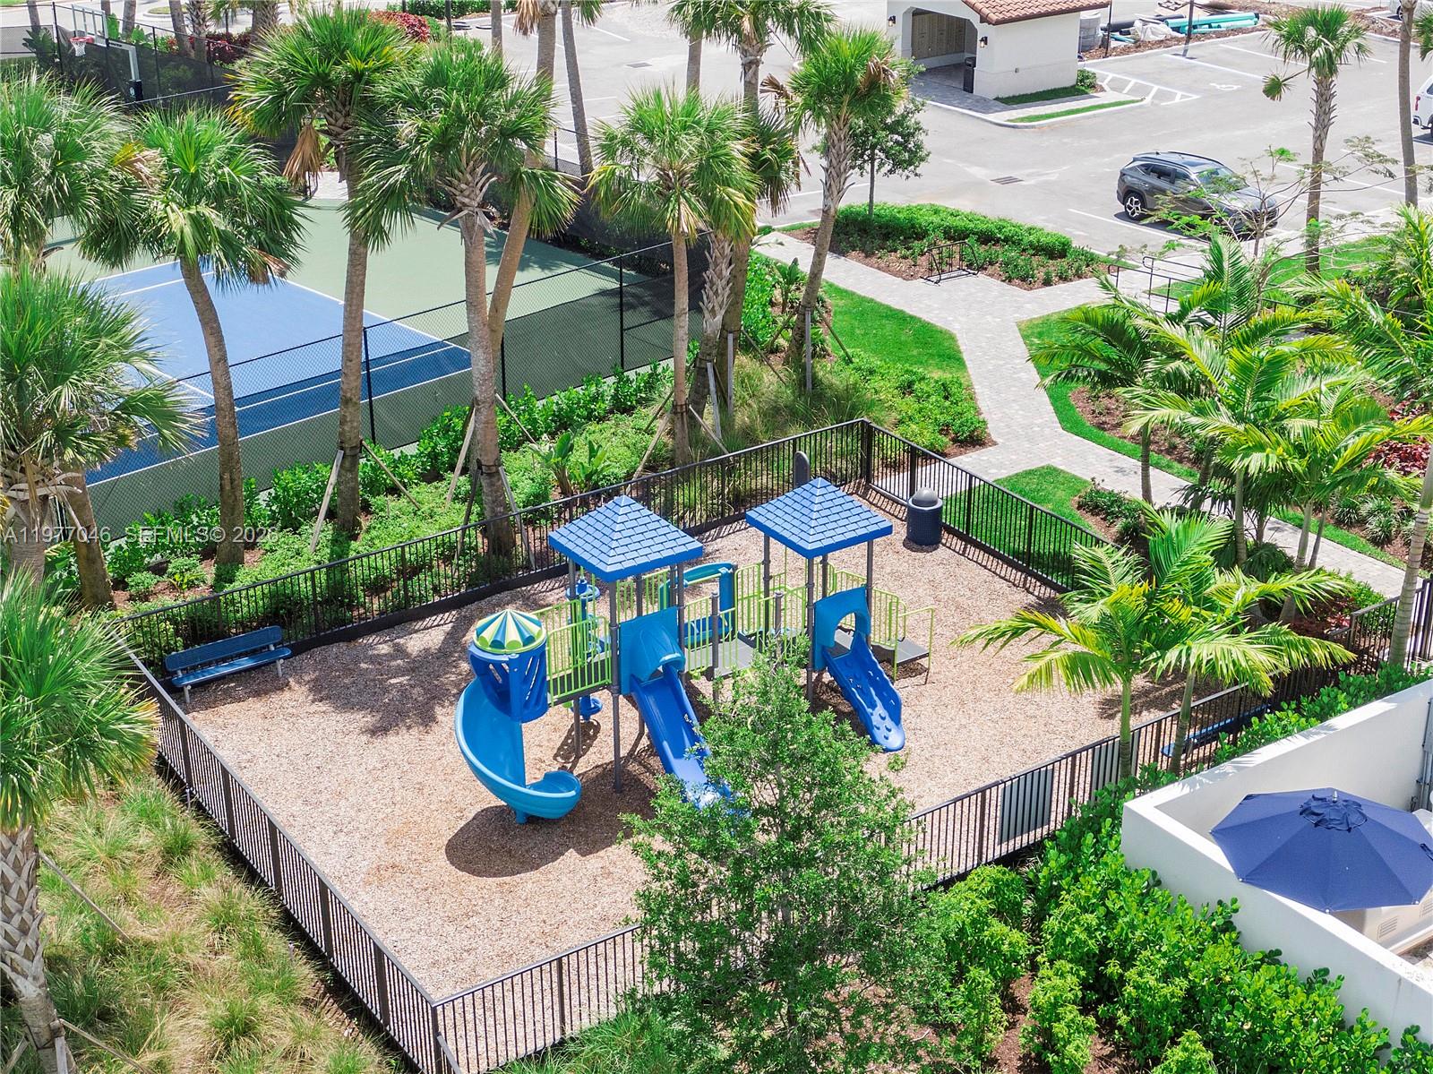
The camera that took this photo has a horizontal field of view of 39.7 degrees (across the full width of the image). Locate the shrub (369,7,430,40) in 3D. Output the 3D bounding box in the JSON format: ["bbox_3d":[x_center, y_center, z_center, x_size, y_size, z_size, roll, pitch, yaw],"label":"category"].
[{"bbox_3d":[-11.513,-18.906,73.298,2.200,1.200,1.600,0,25,0],"label":"shrub"}]

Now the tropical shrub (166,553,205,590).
[{"bbox_3d":[-8.732,0.512,32.925,0.740,0.520,0.700,0,25,0],"label":"tropical shrub"}]

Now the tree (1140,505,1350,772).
[{"bbox_3d":[6.700,1.683,25.807,2.750,4.050,2.750,0,25,0],"label":"tree"}]

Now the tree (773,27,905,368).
[{"bbox_3d":[2.422,-6.756,40.703,2.700,7.100,2.600,0,25,0],"label":"tree"}]

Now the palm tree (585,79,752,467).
[{"bbox_3d":[-0.765,-4.526,36.010,2.950,7.050,2.950,0,25,0],"label":"palm tree"}]

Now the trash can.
[{"bbox_3d":[3.579,-0.401,33.914,0.590,0.970,0.590,0,25,0],"label":"trash can"}]

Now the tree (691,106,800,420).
[{"bbox_3d":[0.577,-5.081,37.866,2.150,6.100,2.150,0,25,0],"label":"tree"}]

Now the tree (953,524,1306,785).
[{"bbox_3d":[5.244,1.966,25.684,4.100,4.150,3.900,0,25,0],"label":"tree"}]

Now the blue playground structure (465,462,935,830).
[{"bbox_3d":[0.025,1.022,27.637,7.750,4.150,3.800,-16,30,-31],"label":"blue playground structure"}]

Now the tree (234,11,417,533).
[{"bbox_3d":[-6.137,-3.953,32.530,2.950,8.950,2.950,0,25,0],"label":"tree"}]

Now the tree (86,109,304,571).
[{"bbox_3d":[-8.091,-2.903,31.756,3.400,7.700,3.300,0,25,0],"label":"tree"}]

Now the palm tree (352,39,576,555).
[{"bbox_3d":[-3.867,-3.493,31.619,3.300,8.450,3.300,0,25,0],"label":"palm tree"}]

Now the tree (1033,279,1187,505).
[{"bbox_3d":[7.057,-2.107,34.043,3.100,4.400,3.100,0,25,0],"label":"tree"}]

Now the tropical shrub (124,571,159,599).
[{"bbox_3d":[-9.362,0.700,32.628,0.630,0.430,0.600,0,25,0],"label":"tropical shrub"}]

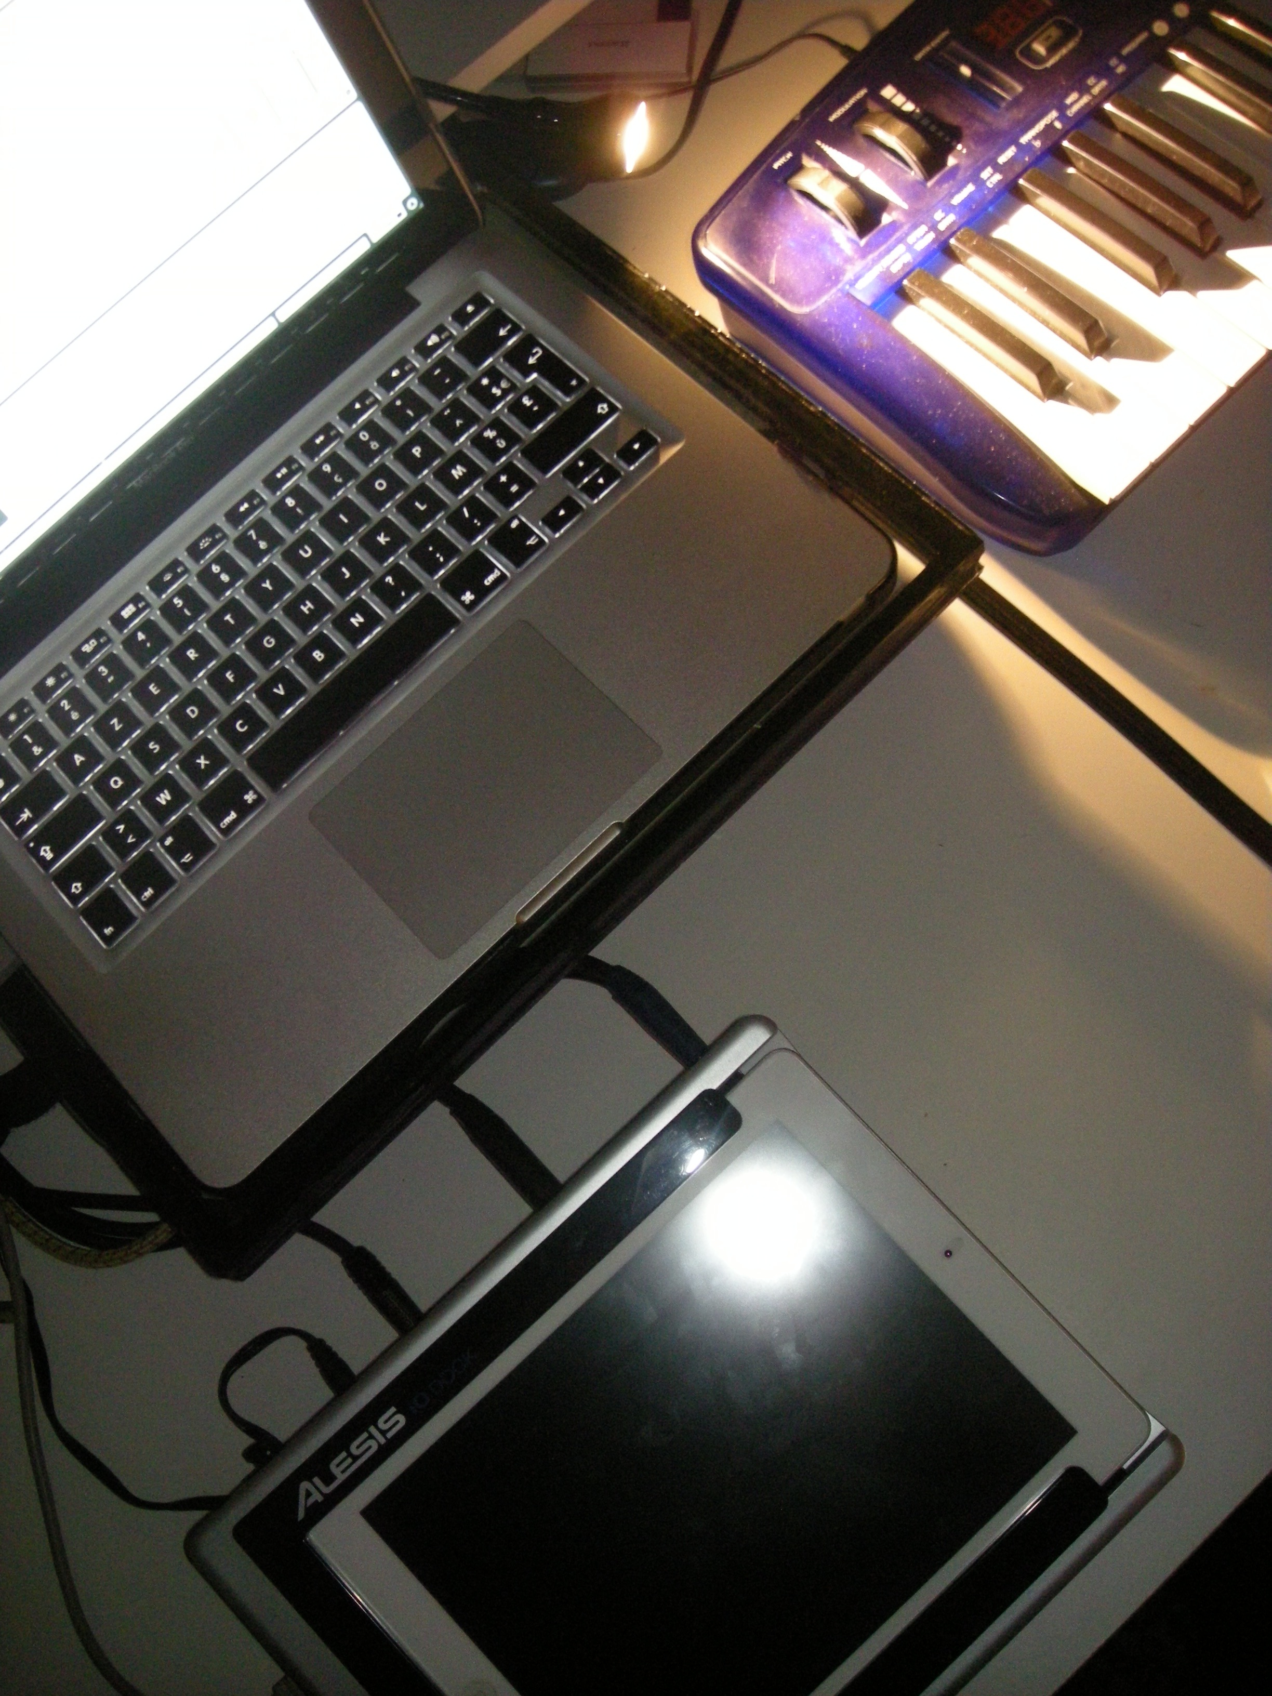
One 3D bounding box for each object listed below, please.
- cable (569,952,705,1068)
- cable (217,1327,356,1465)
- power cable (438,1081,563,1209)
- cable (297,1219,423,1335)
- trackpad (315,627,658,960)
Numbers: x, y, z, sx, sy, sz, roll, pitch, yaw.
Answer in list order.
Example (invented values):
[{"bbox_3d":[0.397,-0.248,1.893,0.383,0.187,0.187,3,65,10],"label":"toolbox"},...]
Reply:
[{"bbox_3d":[0.002,0.059,0.635,0.061,0.018,0.018,36,82,18],"label":"cable"},{"bbox_3d":[-0.131,0.196,0.625,0.040,0.028,0.056,39,83,18],"label":"cable"},{"bbox_3d":[-0.051,0.106,0.628,0.016,0.018,0.064,-43,71,-5],"label":"power cable"},{"bbox_3d":[-0.100,0.153,0.624,0.062,0.017,0.015,37,82,18],"label":"cable"},{"bbox_3d":[-0.053,-0.022,0.605,0.105,0.005,0.077,-43,71,-5],"label":"trackpad"}]

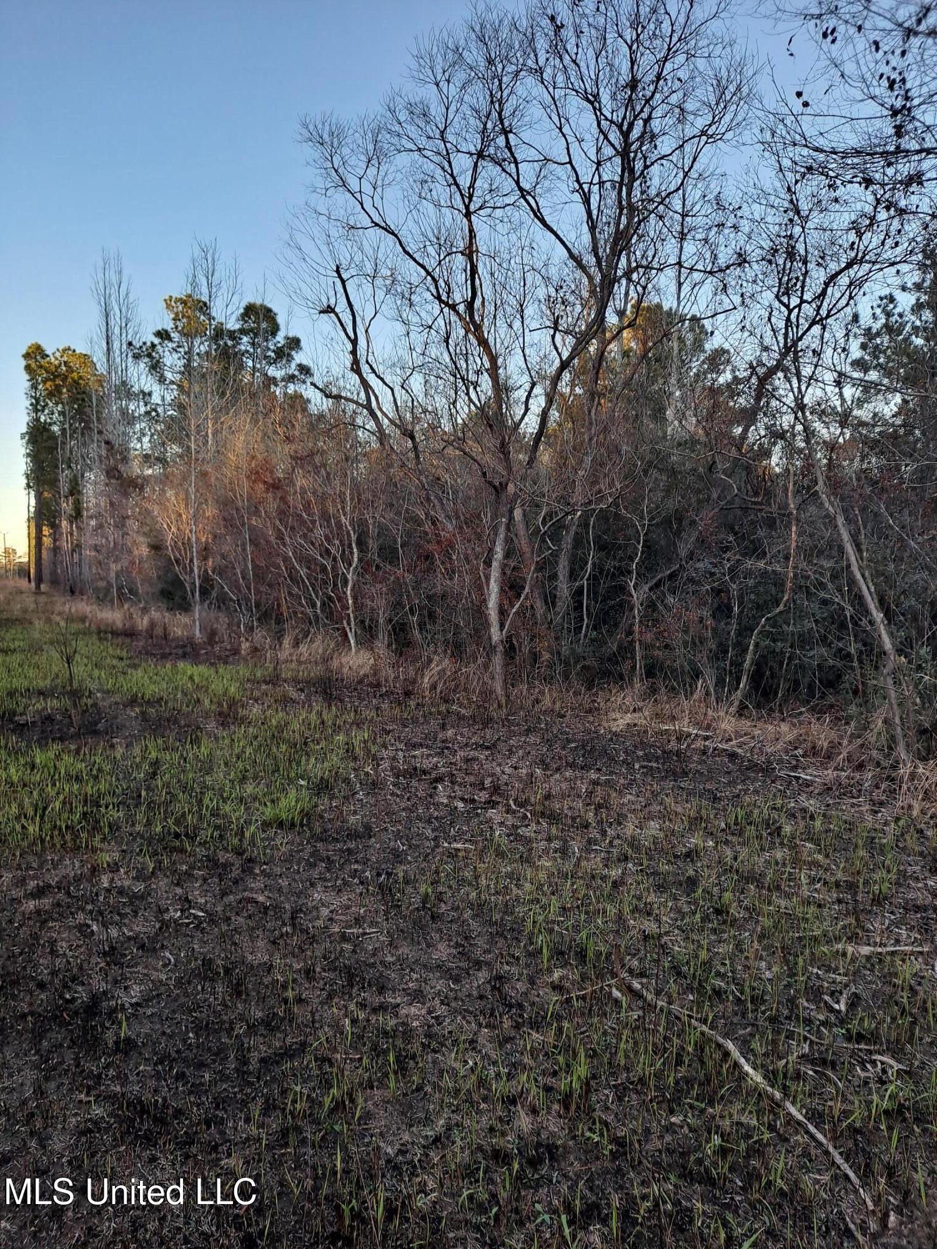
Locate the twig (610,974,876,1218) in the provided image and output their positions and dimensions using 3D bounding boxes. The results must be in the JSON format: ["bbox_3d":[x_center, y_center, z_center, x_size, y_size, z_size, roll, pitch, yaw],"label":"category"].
[{"bbox_3d":[0.783,1.313,2.643,0.175,0.065,1.230,-1,4,-20],"label":"twig"}]

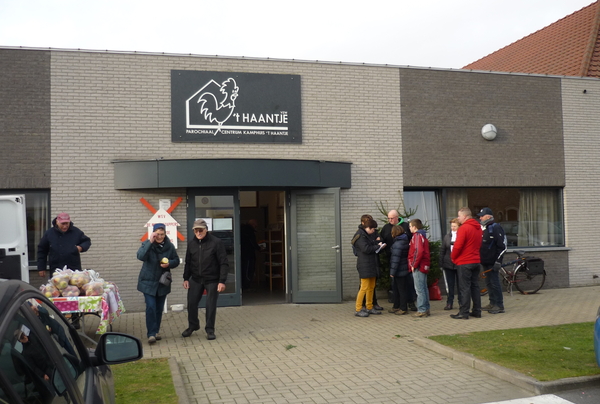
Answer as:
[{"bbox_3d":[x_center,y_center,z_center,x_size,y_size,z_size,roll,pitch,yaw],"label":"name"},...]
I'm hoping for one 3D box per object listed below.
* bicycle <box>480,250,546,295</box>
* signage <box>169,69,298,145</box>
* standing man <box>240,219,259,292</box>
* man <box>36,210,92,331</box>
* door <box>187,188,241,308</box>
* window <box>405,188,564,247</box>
[{"bbox_3d":[4.290,1.425,11.852,1.720,0.970,0.500,-1,-3,-13],"label":"bicycle"},{"bbox_3d":[-1.188,-1.833,11.100,2.520,1.370,0.040,-1,-3,-13],"label":"signage"},{"bbox_3d":[-1.227,1.268,13.897,0.520,1.700,0.500,-1,-3,-13],"label":"standing man"},{"bbox_3d":[-3.633,1.077,8.786,0.780,1.740,0.420,0,-3,-16],"label":"man"},{"bbox_3d":[-1.648,0.882,10.937,1.020,2.200,0.080,-1,-3,-13],"label":"door"},{"bbox_3d":[4.000,0.364,12.339,3.810,1.360,0.120,-1,-3,-13],"label":"window"}]

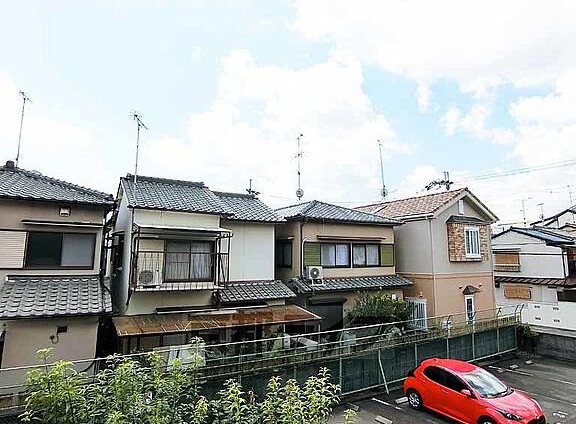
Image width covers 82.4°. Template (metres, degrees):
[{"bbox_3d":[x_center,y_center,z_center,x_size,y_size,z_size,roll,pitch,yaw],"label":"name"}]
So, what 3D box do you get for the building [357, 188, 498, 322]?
[{"bbox_3d":[7.150,3.132,21.442,6.100,7.800,9.800,5,-10,-31],"label":"building"}]

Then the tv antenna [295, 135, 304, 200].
[{"bbox_3d":[0.718,-2.735,20.344,0.450,4.297,0.750,4,-9,-20],"label":"tv antenna"}]

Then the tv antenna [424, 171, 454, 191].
[{"bbox_3d":[8.807,-1.740,19.368,0.500,1.175,1.600,5,-9,-29],"label":"tv antenna"}]

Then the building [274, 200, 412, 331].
[{"bbox_3d":[0.927,3.084,19.032,6.700,7.350,10.500,5,-9,-29],"label":"building"}]

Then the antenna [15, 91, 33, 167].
[{"bbox_3d":[-10.318,-3.158,12.840,0.450,2.994,0.950,2,-8,-11],"label":"antenna"}]

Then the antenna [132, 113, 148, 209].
[{"bbox_3d":[-5.210,-1.735,11.465,0.450,3.189,1.200,1,-8,-4],"label":"antenna"}]

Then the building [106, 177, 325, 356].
[{"bbox_3d":[-4.263,2.496,15.474,7.100,7.800,9.300,5,-9,-29],"label":"building"}]

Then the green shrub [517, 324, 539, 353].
[{"bbox_3d":[12.466,6.630,17.130,1.250,1.495,1.200,5,-10,-31],"label":"green shrub"}]

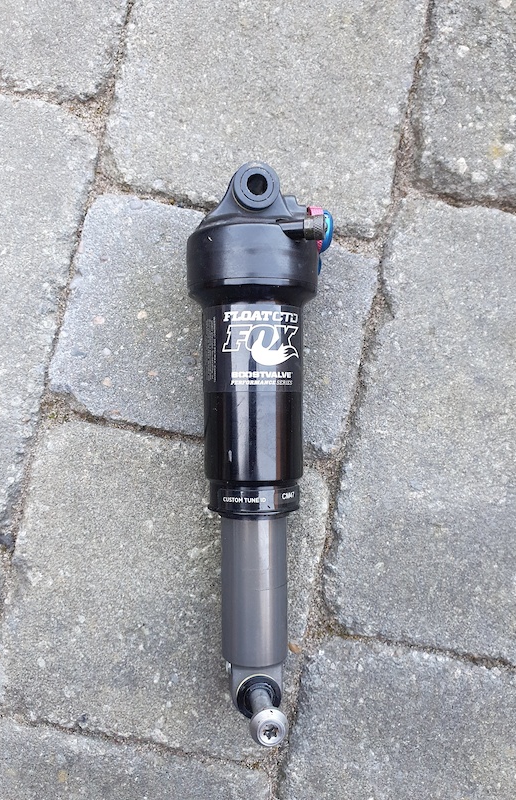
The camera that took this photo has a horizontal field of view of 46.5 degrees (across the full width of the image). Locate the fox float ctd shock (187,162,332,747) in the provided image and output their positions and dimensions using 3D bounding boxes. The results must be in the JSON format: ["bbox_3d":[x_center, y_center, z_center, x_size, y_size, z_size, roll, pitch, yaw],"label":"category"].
[{"bbox_3d":[0.003,0.015,0.238,0.060,0.061,0.216,-1,91,-10],"label":"fox float ctd shock"}]

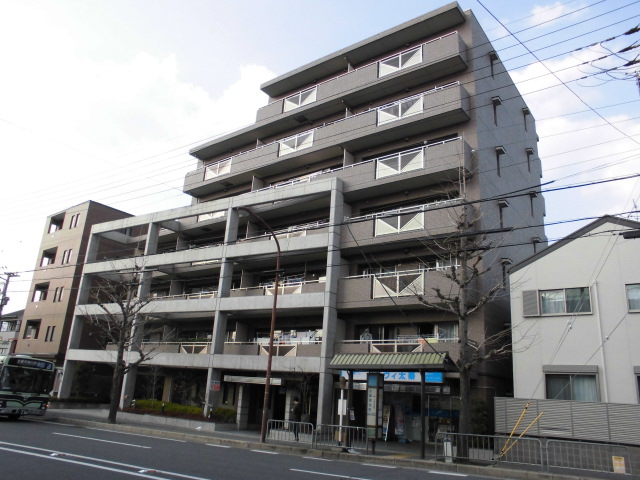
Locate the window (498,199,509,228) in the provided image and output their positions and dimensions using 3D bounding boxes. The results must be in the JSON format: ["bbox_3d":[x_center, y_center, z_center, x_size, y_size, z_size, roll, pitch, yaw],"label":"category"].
[{"bbox_3d":[8.979,-1.217,23.398,0.350,1.400,0.620,-9,-20,36],"label":"window"}]

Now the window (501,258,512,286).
[{"bbox_3d":[8.945,1.562,23.057,0.280,1.400,0.550,-9,-21,36],"label":"window"}]

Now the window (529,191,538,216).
[{"bbox_3d":[13.120,-2.241,29.542,0.280,1.400,0.550,-9,-21,36],"label":"window"}]

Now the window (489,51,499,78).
[{"bbox_3d":[9.306,-9.302,25.589,0.350,1.400,0.620,-9,-20,36],"label":"window"}]

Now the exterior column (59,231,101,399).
[{"bbox_3d":[-16.804,4.889,33.806,0.260,12.050,0.720,-7,-19,31],"label":"exterior column"}]

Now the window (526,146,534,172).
[{"bbox_3d":[13.335,-5.098,30.453,0.280,1.400,0.550,-9,-21,36],"label":"window"}]

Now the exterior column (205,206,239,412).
[{"bbox_3d":[-5.112,3.637,25.329,0.350,11.050,0.620,-7,-19,32],"label":"exterior column"}]

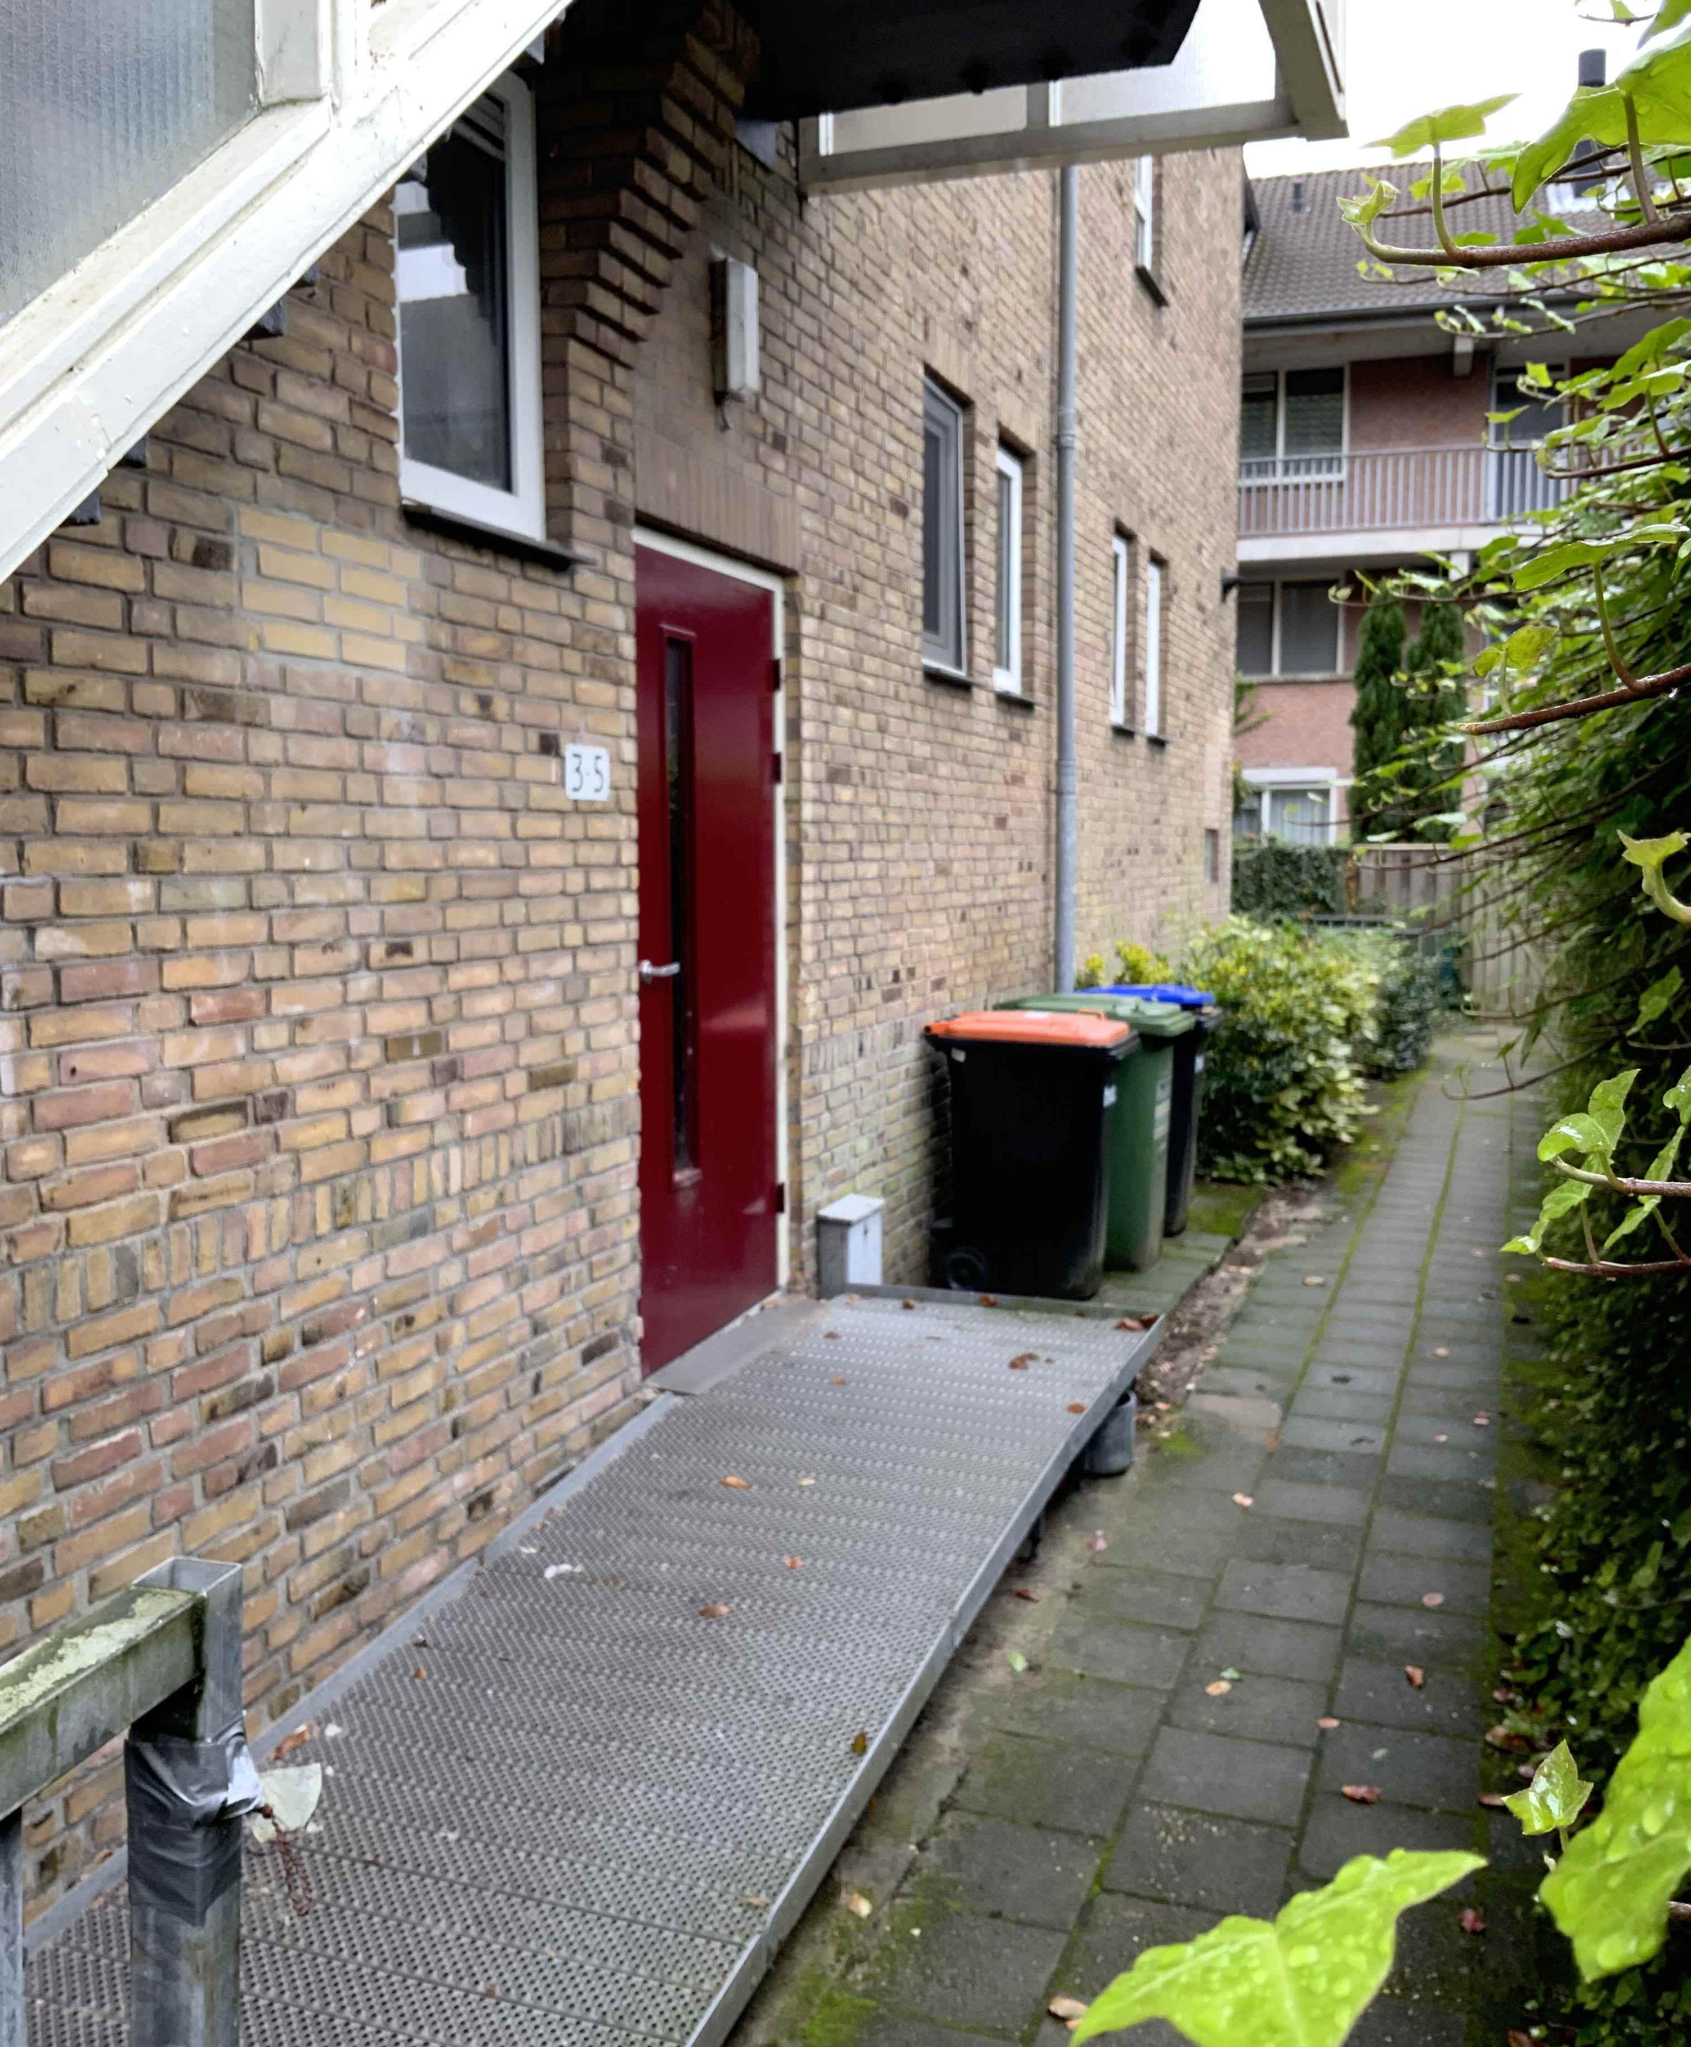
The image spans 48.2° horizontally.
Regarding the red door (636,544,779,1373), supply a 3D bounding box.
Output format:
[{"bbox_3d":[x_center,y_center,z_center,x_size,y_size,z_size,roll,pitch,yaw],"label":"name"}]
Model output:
[{"bbox_3d":[-0.380,-0.179,5.033,0.060,2.018,0.930,2,6,20],"label":"red door"}]

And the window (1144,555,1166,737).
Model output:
[{"bbox_3d":[1.740,-2.174,10.897,0.090,0.990,0.600,2,6,20],"label":"window"}]

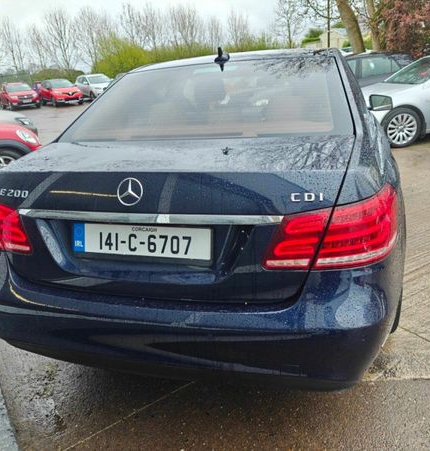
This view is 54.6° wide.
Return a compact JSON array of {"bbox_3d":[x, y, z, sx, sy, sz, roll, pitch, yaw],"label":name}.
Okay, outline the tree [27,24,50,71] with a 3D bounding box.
[{"bbox_3d":[-17.153,-16.415,41.833,2.010,6.858,2.010,-3,20,0],"label":"tree"}]

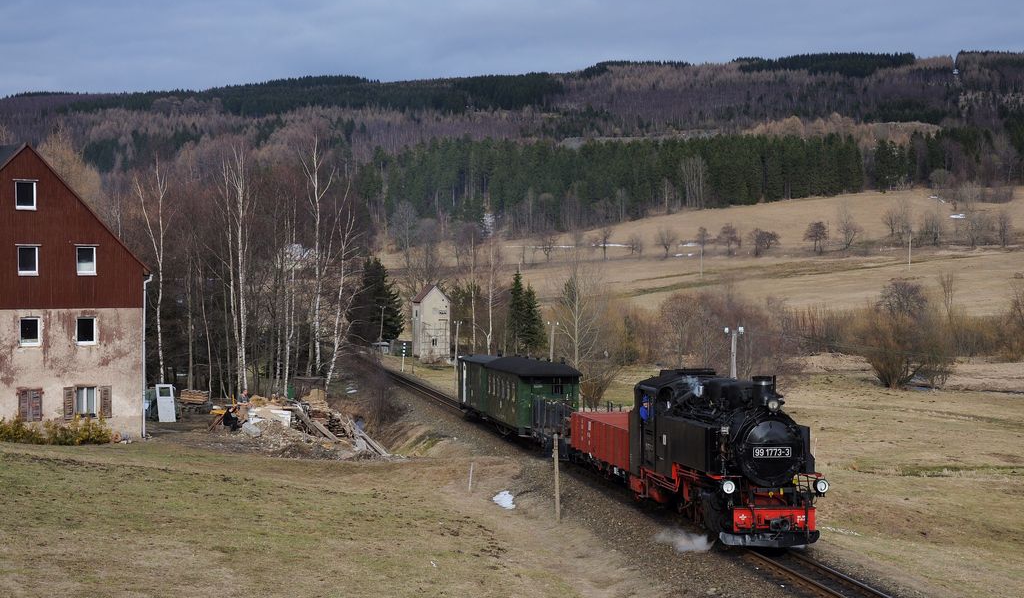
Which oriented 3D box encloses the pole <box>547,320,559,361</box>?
[{"bbox_3d":[2.199,3.665,88.000,0.600,5.000,0.250,0,0,-7],"label":"pole"}]

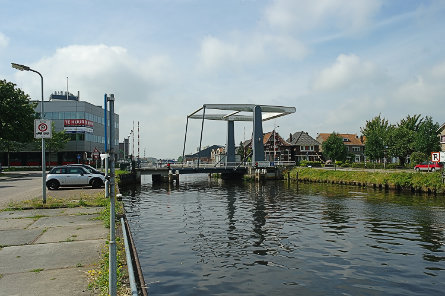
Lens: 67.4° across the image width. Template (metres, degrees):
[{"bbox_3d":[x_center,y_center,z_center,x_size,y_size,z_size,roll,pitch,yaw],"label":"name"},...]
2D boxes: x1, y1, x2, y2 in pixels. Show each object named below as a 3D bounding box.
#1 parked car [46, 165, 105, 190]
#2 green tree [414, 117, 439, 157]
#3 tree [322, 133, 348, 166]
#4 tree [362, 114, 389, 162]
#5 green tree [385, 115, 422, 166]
[{"bbox_3d":[-9.100,1.830,21.000,3.650,1.410,1.690,1,-2,-20],"label":"parked car"},{"bbox_3d":[40.421,-1.082,66.000,5.640,10.304,5.471,0,-2,0],"label":"green tree"},{"bbox_3d":[27.047,0.433,80.000,6.117,8.302,5.933,0,-2,0],"label":"tree"},{"bbox_3d":[31.904,-1.460,70.000,5.877,11.353,5.701,0,-2,0],"label":"tree"},{"bbox_3d":[36.018,-1.280,66.000,7.124,10.700,6.911,0,-2,0],"label":"green tree"}]

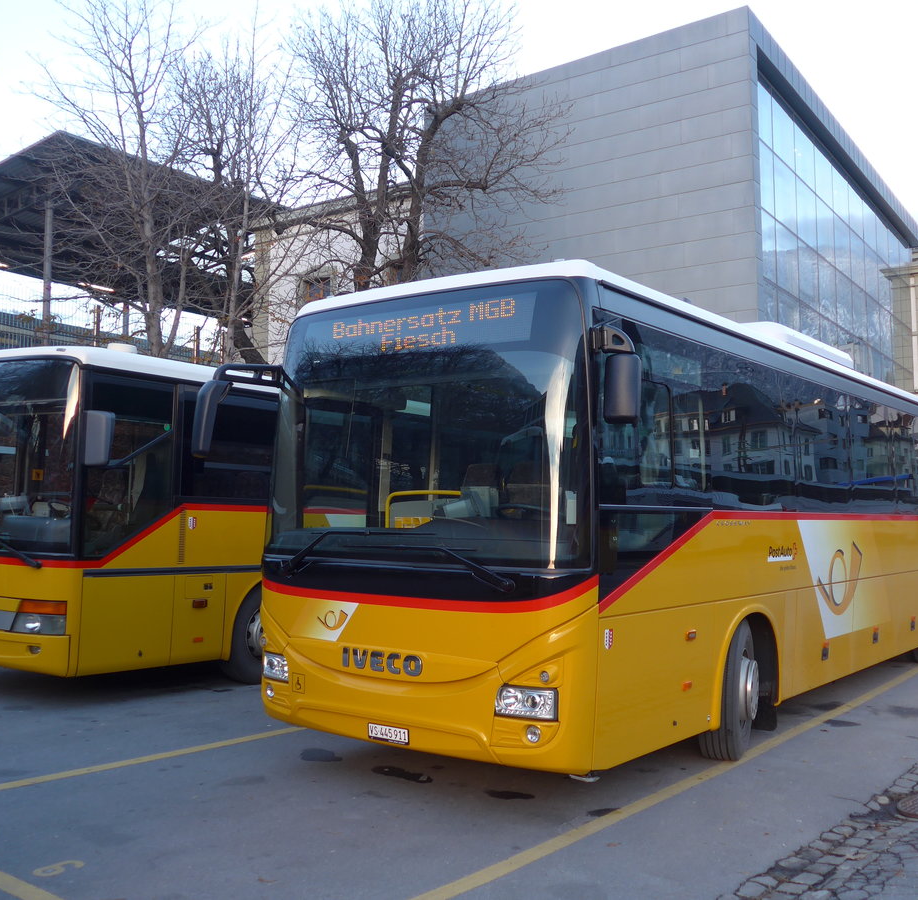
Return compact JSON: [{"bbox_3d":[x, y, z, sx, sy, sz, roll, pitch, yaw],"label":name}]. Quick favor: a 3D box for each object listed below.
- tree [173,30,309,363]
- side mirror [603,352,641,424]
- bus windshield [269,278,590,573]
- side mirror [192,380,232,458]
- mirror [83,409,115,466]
[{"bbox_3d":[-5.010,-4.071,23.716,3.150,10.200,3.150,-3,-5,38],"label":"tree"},{"bbox_3d":[0.879,-0.331,5.408,0.190,0.380,0.130,-1,-4,26],"label":"side mirror"},{"bbox_3d":[-0.313,-0.136,6.321,2.420,1.650,0.340,-3,-10,38],"label":"bus windshield"},{"bbox_3d":[-1.695,-0.209,6.886,0.180,0.520,0.250,3,-5,-30],"label":"side mirror"},{"bbox_3d":[-2.997,-0.096,8.381,0.250,0.450,0.140,-1,-4,26],"label":"mirror"}]

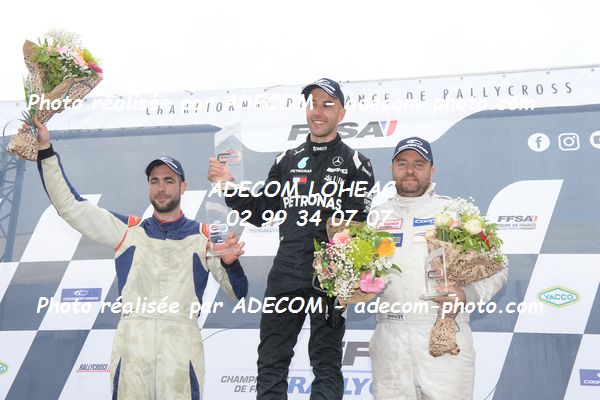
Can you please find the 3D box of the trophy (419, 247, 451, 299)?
[{"bbox_3d":[0.507,0.273,2.970,0.115,0.197,0.060,-6,-6,6],"label":"trophy"}]

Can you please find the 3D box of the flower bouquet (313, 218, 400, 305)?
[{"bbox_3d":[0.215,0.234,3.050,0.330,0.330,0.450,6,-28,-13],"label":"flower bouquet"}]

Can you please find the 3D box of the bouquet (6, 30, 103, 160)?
[{"bbox_3d":[-1.075,-0.447,3.420,0.370,0.570,0.330,23,6,-18],"label":"bouquet"}]

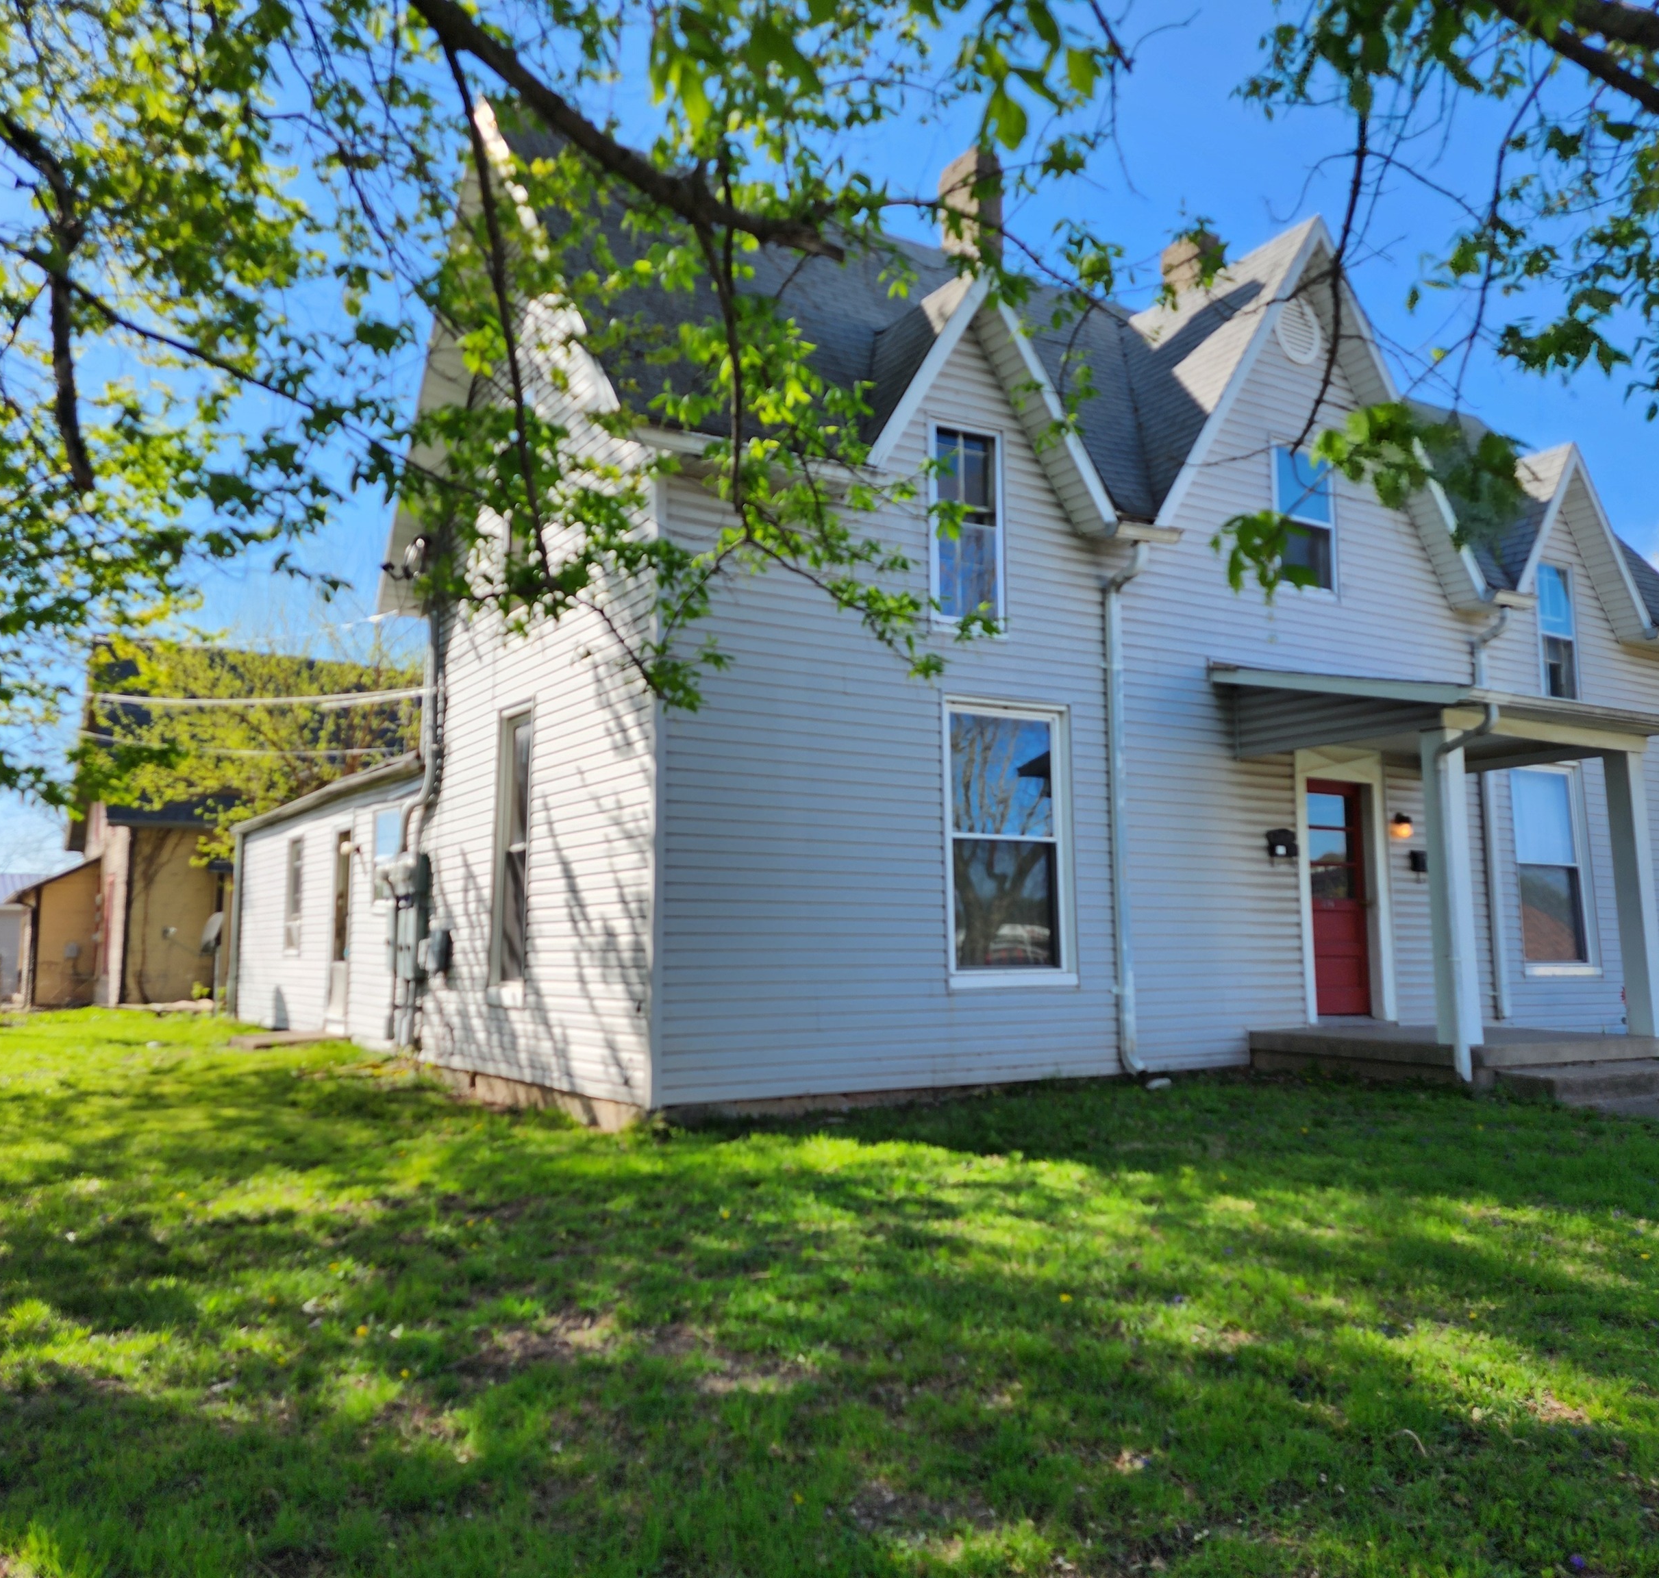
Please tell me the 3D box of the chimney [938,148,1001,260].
[{"bbox_3d":[1.404,-5.638,13.842,0.304,1.183,0.625,4,-8,-32],"label":"chimney"}]

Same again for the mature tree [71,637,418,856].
[{"bbox_3d":[-9.581,0.495,24.010,5.800,6.600,5.800,4,-8,-32],"label":"mature tree"}]

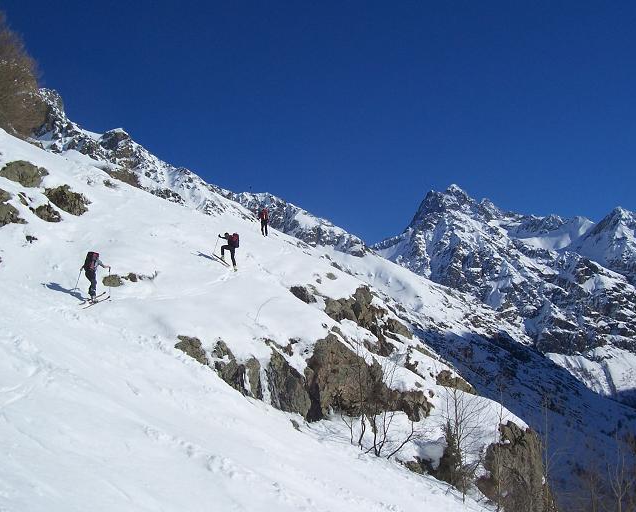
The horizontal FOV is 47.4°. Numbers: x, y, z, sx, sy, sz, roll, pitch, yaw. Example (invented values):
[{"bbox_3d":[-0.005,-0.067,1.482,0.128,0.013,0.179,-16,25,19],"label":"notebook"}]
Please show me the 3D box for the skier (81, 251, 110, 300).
[{"bbox_3d":[-7.523,0.692,24.500,0.720,1.720,0.780,-3,-5,38],"label":"skier"}]

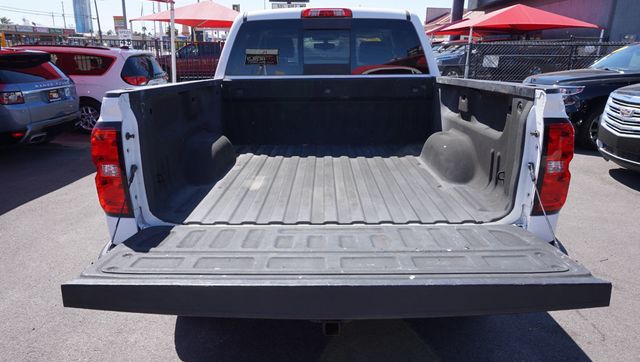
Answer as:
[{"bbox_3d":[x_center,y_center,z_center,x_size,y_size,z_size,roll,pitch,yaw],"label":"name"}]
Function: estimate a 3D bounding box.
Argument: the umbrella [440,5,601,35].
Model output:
[{"bbox_3d":[7.087,-5.831,15.300,4.400,1.000,4.300,1,16,2],"label":"umbrella"}]

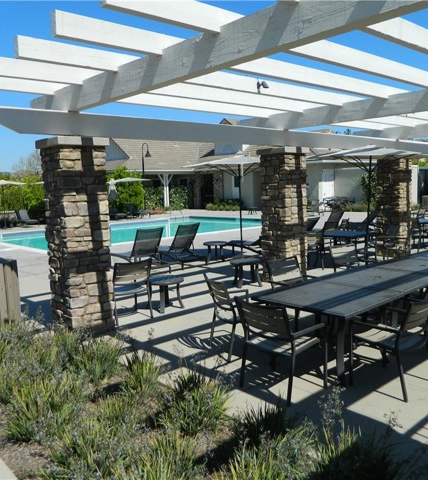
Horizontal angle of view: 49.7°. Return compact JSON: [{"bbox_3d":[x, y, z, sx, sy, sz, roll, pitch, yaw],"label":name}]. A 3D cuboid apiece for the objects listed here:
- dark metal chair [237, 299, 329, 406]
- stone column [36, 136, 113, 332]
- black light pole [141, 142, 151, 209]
[{"bbox_3d":[0.603,0.912,4.130,0.575,0.850,0.580,-8,8,-41],"label":"dark metal chair"},{"bbox_3d":[-1.784,-0.053,6.107,0.693,2.491,0.693,-7,8,-40],"label":"stone column"},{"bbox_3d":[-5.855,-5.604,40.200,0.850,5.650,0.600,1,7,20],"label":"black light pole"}]

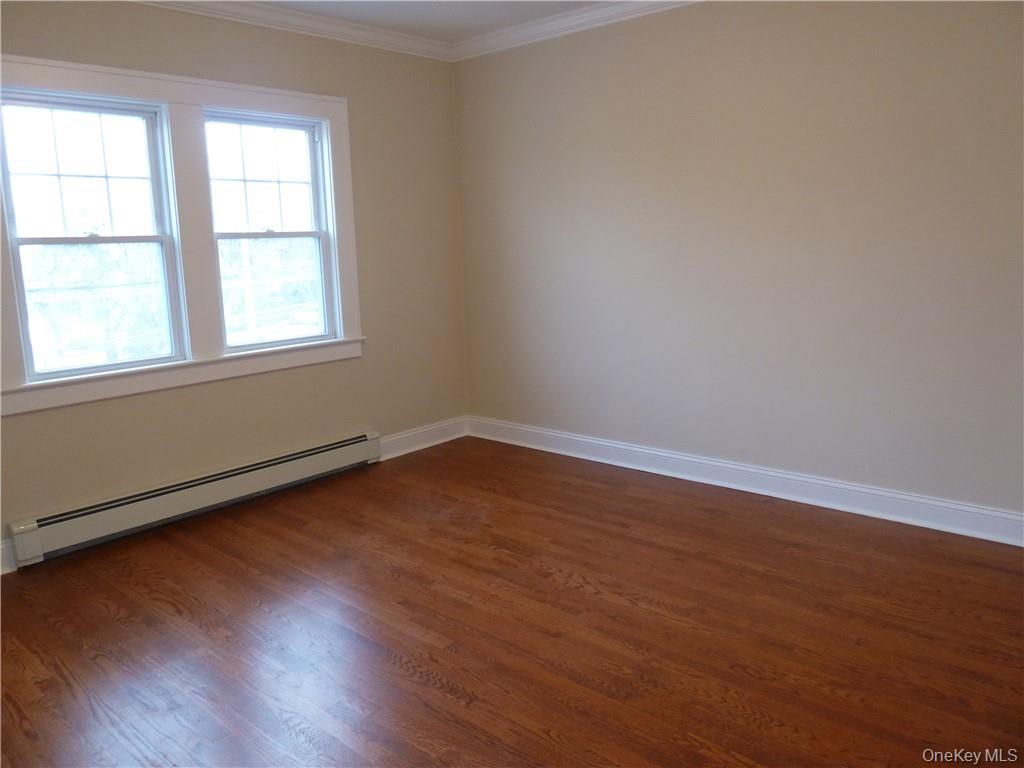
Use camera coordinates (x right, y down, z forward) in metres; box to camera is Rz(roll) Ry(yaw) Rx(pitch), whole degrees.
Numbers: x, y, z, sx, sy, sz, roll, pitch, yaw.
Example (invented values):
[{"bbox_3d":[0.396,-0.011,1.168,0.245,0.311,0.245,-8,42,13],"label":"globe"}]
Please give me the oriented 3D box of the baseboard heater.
[{"bbox_3d":[-1.477,0.541,3.854,0.073,0.173,1.940,7,14,40],"label":"baseboard heater"}]

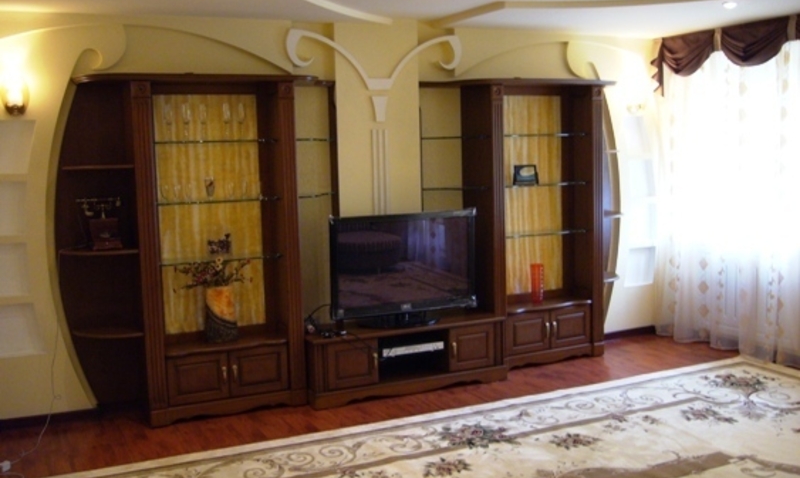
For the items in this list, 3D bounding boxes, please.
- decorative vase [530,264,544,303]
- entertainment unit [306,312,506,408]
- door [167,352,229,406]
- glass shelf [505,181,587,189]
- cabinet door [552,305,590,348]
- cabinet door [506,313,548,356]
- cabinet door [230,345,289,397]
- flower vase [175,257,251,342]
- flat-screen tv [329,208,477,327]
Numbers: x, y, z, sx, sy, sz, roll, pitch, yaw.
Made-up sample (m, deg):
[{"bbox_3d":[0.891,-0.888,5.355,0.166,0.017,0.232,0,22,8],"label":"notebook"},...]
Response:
[{"bbox_3d":[1.022,0.331,6.029,0.109,0.304,0.109,-4,7,-25],"label":"decorative vase"},{"bbox_3d":[0.010,0.782,5.481,1.373,0.437,0.505,-4,7,-25],"label":"entertainment unit"},{"bbox_3d":[-1.215,0.848,4.880,0.373,0.298,0.025,-4,7,-25],"label":"door"},{"bbox_3d":[1.007,-0.399,5.981,0.763,0.009,0.209,-4,7,-25],"label":"glass shelf"},{"bbox_3d":[1.277,0.659,6.026,0.373,0.298,0.025,-4,7,-25],"label":"cabinet door"},{"bbox_3d":[0.931,0.685,5.867,0.373,0.298,0.025,-4,7,-25],"label":"cabinet door"},{"bbox_3d":[-0.870,0.822,5.039,0.373,0.298,0.025,-4,7,-25],"label":"cabinet door"},{"bbox_3d":[-1.155,0.380,5.025,0.470,0.535,0.261,-4,7,-25],"label":"flower vase"},{"bbox_3d":[0.041,0.199,5.373,1.031,0.753,0.244,-4,6,-21],"label":"flat-screen tv"}]

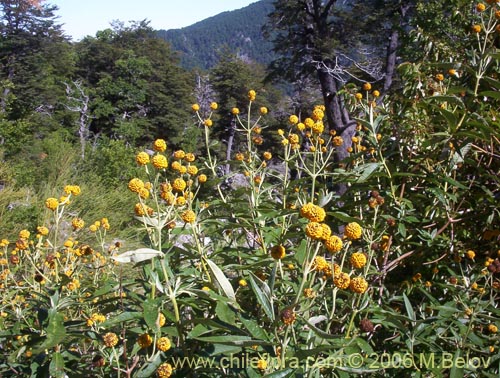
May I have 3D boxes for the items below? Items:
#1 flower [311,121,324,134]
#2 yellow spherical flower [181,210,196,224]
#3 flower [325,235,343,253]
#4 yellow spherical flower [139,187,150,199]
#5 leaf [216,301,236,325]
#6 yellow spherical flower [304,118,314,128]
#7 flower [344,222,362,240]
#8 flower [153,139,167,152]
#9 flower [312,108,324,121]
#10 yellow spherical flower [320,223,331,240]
[{"bbox_3d":[0.139,-0.125,1.150,0.024,0.024,0.024,0,4,0],"label":"flower"},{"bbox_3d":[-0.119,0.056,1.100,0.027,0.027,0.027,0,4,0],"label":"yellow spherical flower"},{"bbox_3d":[0.122,0.081,0.820,0.025,0.025,0.025,0,4,0],"label":"flower"},{"bbox_3d":[-0.183,0.008,0.980,0.020,0.020,0.020,0,4,0],"label":"yellow spherical flower"},{"bbox_3d":[-0.038,0.201,0.920,0.033,0.040,0.016,0,4,0],"label":"leaf"},{"bbox_3d":[0.129,-0.142,1.220,0.020,0.020,0.020,0,4,0],"label":"yellow spherical flower"},{"bbox_3d":[0.152,0.062,0.830,0.025,0.025,0.025,0,4,0],"label":"flower"},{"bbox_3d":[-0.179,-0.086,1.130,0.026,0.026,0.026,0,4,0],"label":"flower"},{"bbox_3d":[0.147,-0.158,1.200,0.024,0.024,0.024,0,4,0],"label":"flower"},{"bbox_3d":[0.127,0.074,0.968,0.027,0.027,0.027,0,4,0],"label":"yellow spherical flower"}]

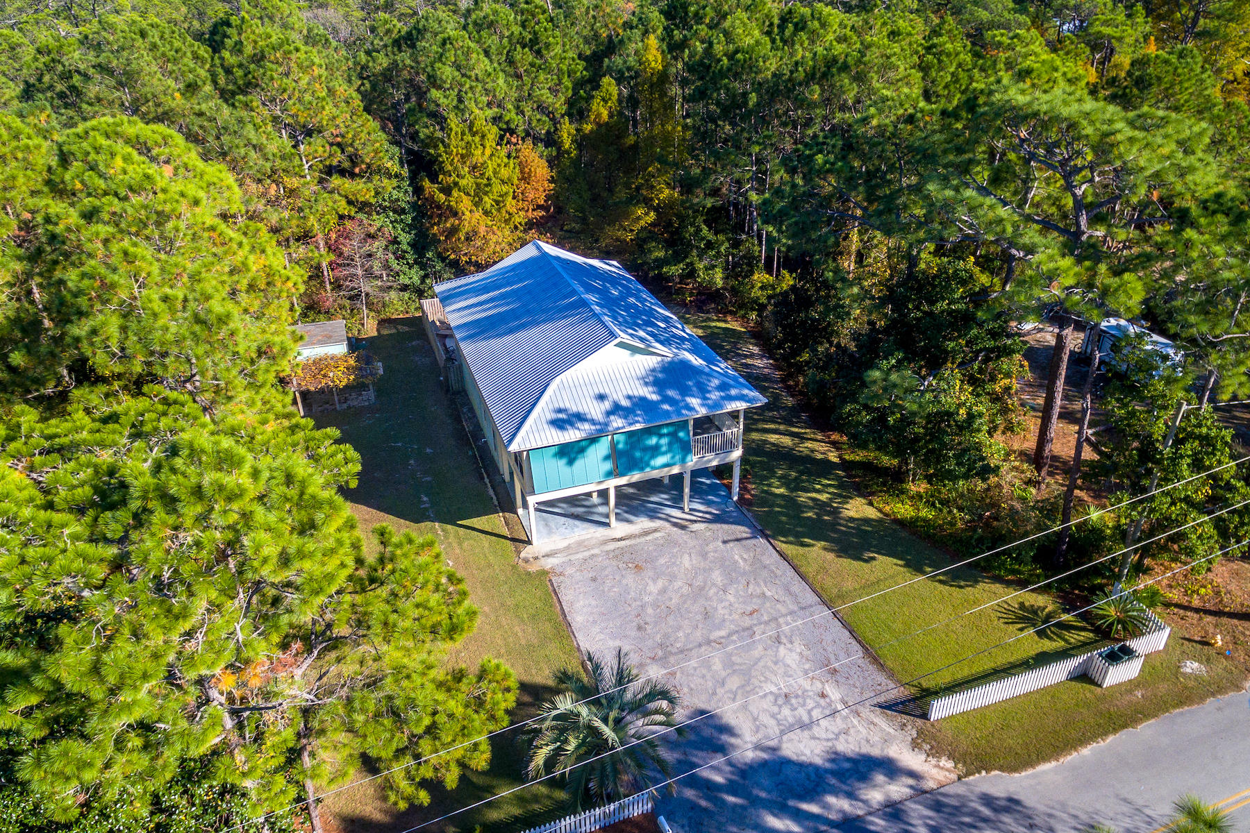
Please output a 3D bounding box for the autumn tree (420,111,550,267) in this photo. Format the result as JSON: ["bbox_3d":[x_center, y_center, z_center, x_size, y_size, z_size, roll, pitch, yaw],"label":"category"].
[{"bbox_3d":[-10.892,-15.738,53.889,9.200,13.300,8.600,-11,33,-18],"label":"autumn tree"}]

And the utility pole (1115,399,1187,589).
[{"bbox_3d":[18.880,3.130,25.070,0.270,8.200,0.270,-11,30,-16],"label":"utility pole"}]

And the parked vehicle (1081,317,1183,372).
[{"bbox_3d":[30.941,-3.567,41.965,2.200,2.750,5.400,-6,30,-10],"label":"parked vehicle"}]

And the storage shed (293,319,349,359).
[{"bbox_3d":[-19.740,-4.422,44.797,3.600,2.700,3.600,-11,31,-17],"label":"storage shed"}]

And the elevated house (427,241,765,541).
[{"bbox_3d":[-2.636,-3.201,36.792,11.305,8.073,20.473,-11,31,-17],"label":"elevated house"}]

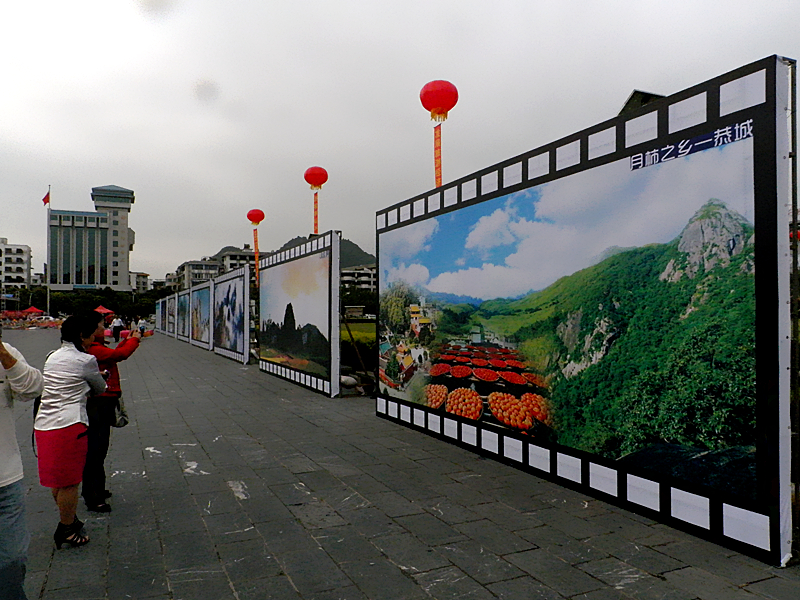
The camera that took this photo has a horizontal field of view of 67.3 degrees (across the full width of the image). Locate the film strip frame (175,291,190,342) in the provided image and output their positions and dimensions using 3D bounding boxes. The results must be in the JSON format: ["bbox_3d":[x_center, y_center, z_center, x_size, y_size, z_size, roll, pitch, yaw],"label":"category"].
[{"bbox_3d":[-13.561,1.001,38.113,0.200,3.210,6.900,1,-2,-25],"label":"film strip frame"}]

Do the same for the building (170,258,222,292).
[{"bbox_3d":[-72.400,-2.309,216.000,12.000,19.600,33.000,1,-2,-25],"label":"building"}]

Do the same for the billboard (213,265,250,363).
[{"bbox_3d":[-6.352,0.575,22.615,0.200,3.210,6.750,1,-2,-25],"label":"billboard"}]

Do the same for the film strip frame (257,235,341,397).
[{"bbox_3d":[-2.604,0.359,14.657,0.188,3.210,6.520,1,-2,-25],"label":"film strip frame"}]

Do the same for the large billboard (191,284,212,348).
[{"bbox_3d":[-9.832,0.836,30.065,0.188,3.190,6.450,1,-2,-25],"label":"large billboard"}]

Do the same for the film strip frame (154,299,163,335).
[{"bbox_3d":[-25.146,1.840,62.962,0.188,3.190,6.450,1,-2,-25],"label":"film strip frame"}]

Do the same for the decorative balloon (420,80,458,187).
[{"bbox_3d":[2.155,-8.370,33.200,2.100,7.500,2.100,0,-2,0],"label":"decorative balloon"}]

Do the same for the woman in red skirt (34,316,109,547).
[{"bbox_3d":[-2.287,0.906,4.170,0.430,1.570,0.420,-1,-2,38],"label":"woman in red skirt"}]

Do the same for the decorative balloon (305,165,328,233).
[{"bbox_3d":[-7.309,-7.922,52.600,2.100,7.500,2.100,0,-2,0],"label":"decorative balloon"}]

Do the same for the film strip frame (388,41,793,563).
[{"bbox_3d":[1.079,0.131,6.619,0.180,3.170,6.310,1,-2,-25],"label":"film strip frame"}]

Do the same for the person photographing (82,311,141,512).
[{"bbox_3d":[-2.359,0.866,4.941,0.520,1.570,0.480,2,-2,-36],"label":"person photographing"}]

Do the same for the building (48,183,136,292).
[{"bbox_3d":[-100.460,-14.286,196.104,25.000,43.400,15.000,1,-2,-25],"label":"building"}]

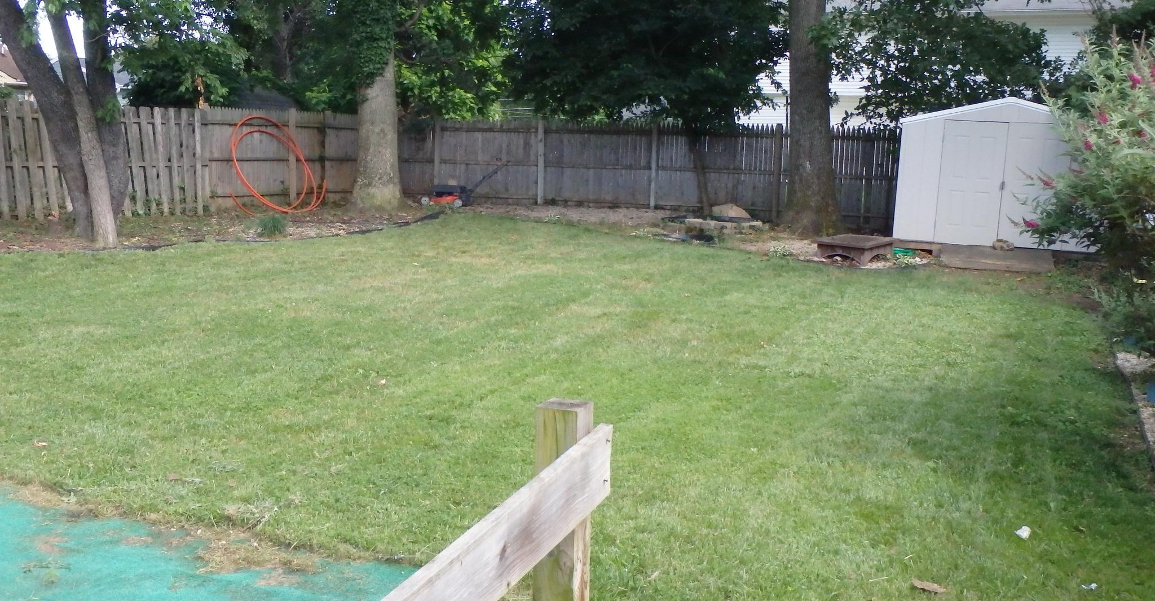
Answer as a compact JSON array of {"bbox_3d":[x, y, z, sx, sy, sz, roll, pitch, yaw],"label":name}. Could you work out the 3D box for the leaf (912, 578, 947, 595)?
[{"bbox_3d":[1.356,1.105,4.376,0.128,0.020,0.055,9,12,36],"label":"leaf"}]

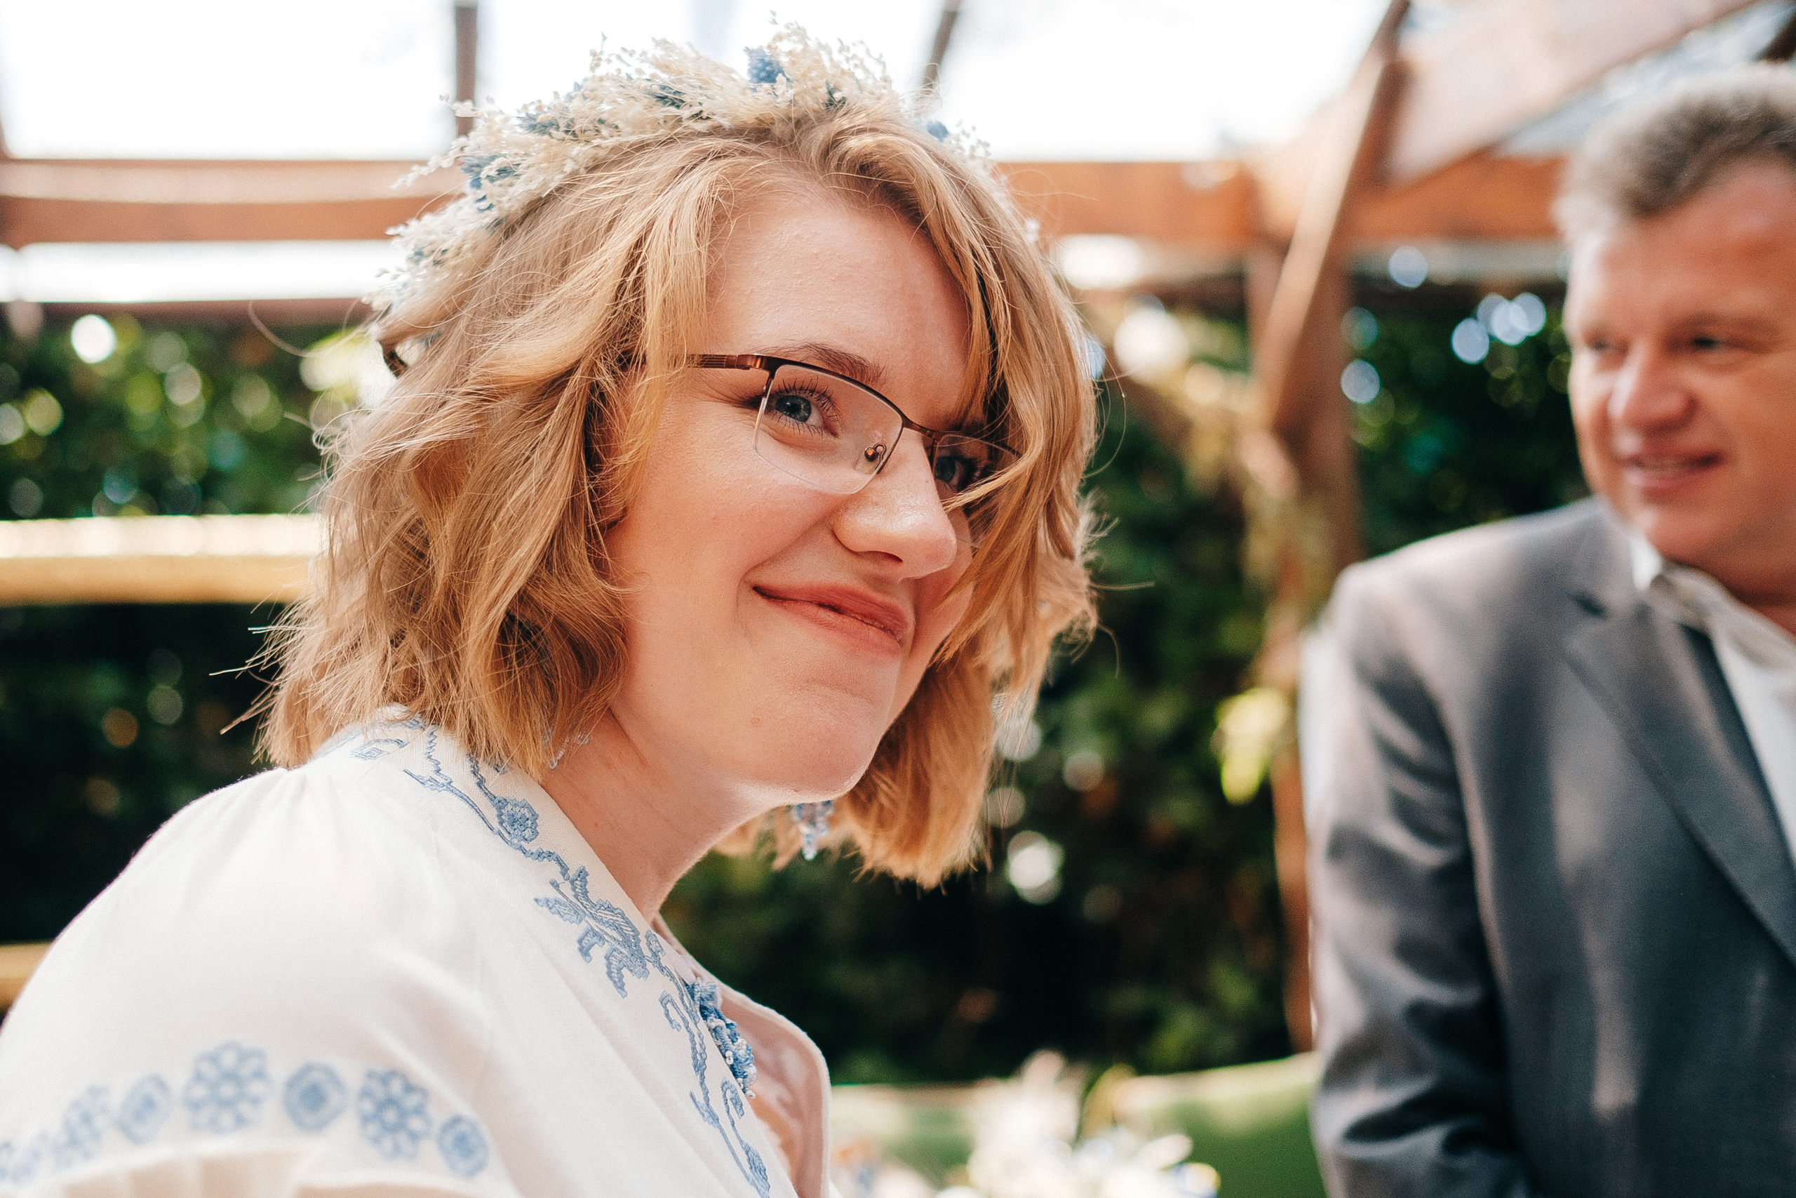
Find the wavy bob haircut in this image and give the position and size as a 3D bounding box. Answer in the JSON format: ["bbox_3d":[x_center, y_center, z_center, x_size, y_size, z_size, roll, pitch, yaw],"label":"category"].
[{"bbox_3d":[-0.062,-0.058,0.640,0.258,0.290,0.245,18,-19,-37],"label":"wavy bob haircut"}]

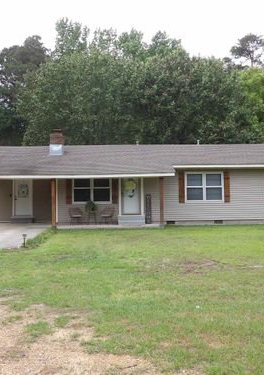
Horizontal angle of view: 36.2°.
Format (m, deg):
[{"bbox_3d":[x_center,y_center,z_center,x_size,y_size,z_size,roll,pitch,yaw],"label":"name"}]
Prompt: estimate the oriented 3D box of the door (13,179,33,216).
[{"bbox_3d":[-5.483,0.436,20.396,0.914,2.000,0.100,-1,-2,-4],"label":"door"}]

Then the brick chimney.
[{"bbox_3d":[-3.925,-2.342,21.374,0.762,1.331,0.700,-1,-2,-4],"label":"brick chimney"}]

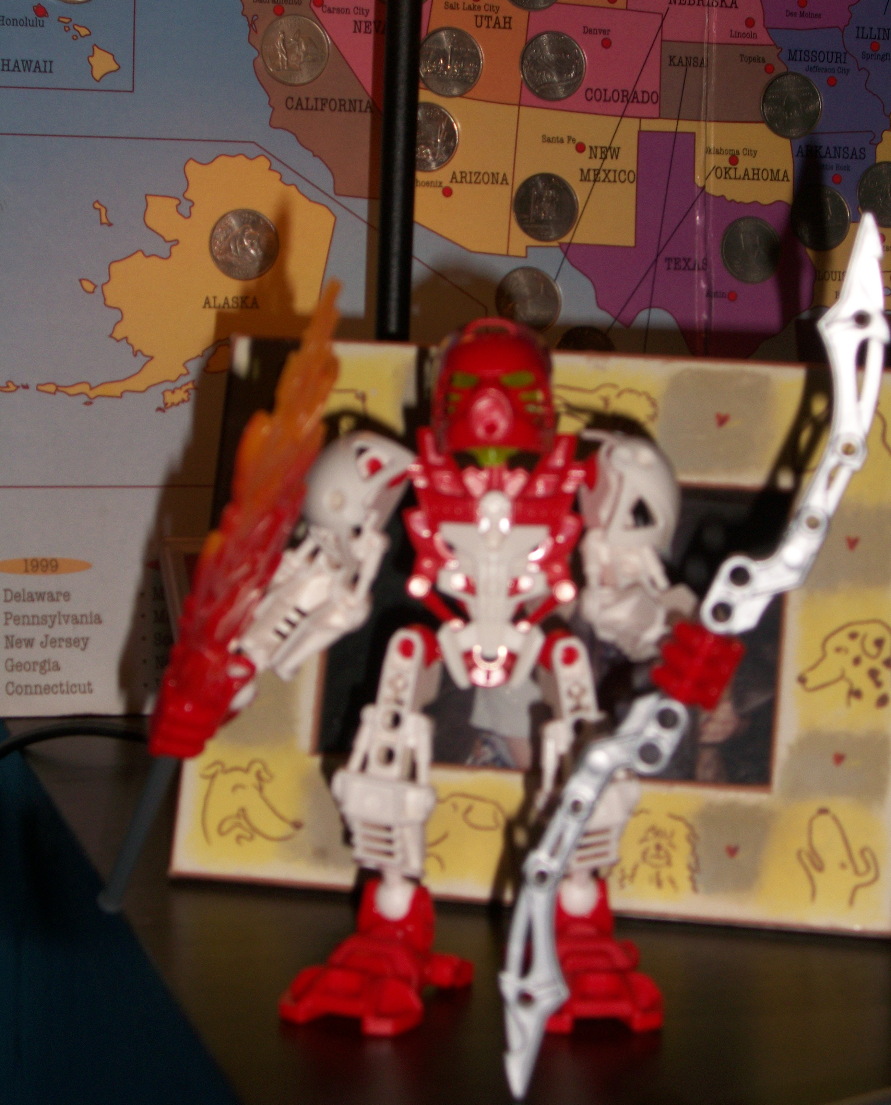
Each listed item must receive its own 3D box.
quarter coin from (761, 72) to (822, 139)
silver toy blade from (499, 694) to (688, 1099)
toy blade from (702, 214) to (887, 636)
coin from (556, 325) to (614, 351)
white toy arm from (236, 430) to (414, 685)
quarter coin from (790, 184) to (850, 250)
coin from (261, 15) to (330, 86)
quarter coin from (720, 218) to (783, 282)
[{"bbox_3d":[0.125,-0.162,1.046,0.024,0.024,0.002,1,0,-22],"label":"quarter coin"},{"bbox_3d":[0.025,0.067,0.577,0.019,0.088,0.009,24,12,0],"label":"silver toy blade"},{"bbox_3d":[0.073,-0.022,0.557,0.019,0.088,0.009,22,12,0],"label":"toy blade"},{"bbox_3d":[0.049,-0.067,1.014,0.024,0.024,0.002,1,0,-16],"label":"coin"},{"bbox_3d":[-0.024,0.001,0.620,0.028,0.062,0.034,20,-25,6],"label":"white toy arm"},{"bbox_3d":[0.137,-0.122,1.052,0.024,0.024,0.002,1,0,-22],"label":"quarter coin"},{"bbox_3d":[-0.051,-0.172,0.985,0.024,0.024,0.002,1,0,-16],"label":"coin"},{"bbox_3d":[0.110,-0.109,1.036,0.024,0.024,0.002,1,0,-22],"label":"quarter coin"}]

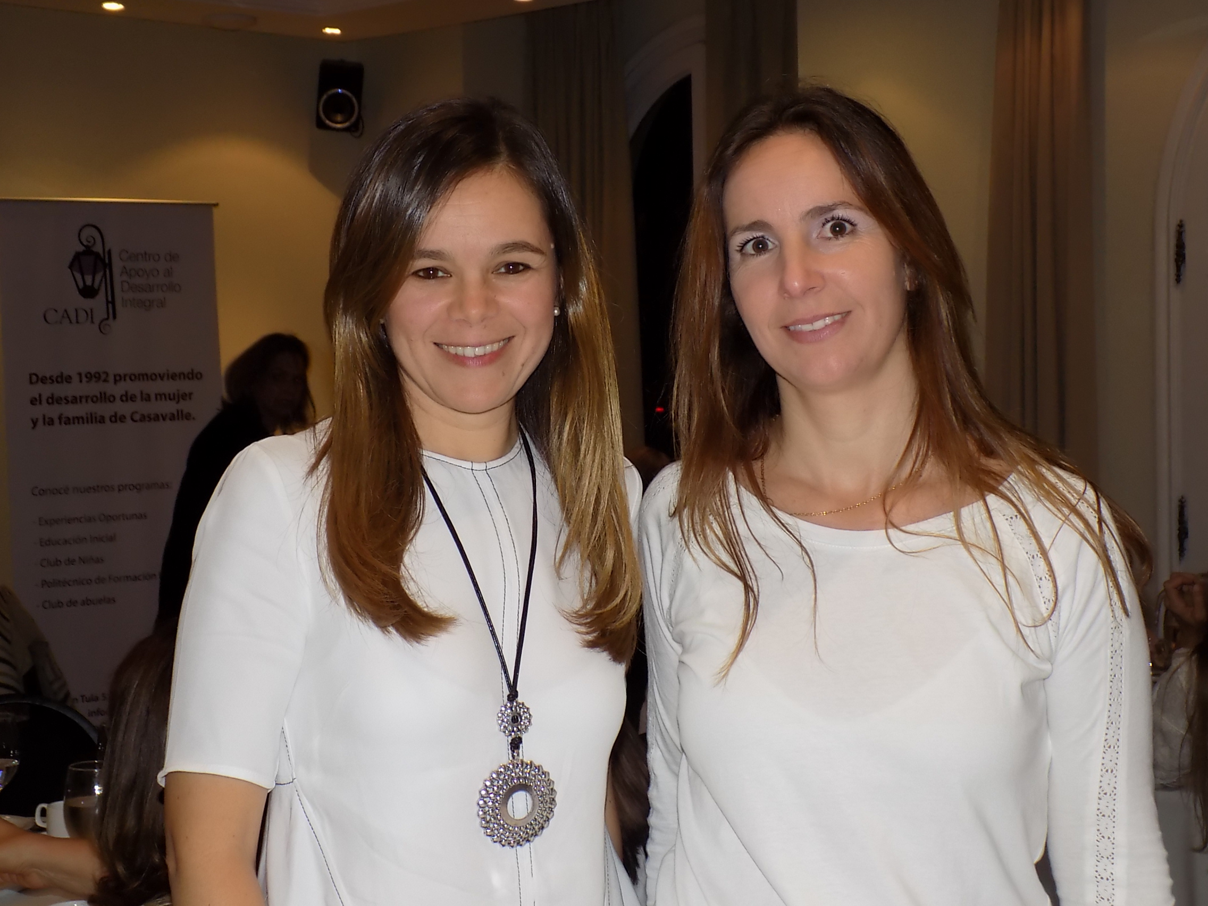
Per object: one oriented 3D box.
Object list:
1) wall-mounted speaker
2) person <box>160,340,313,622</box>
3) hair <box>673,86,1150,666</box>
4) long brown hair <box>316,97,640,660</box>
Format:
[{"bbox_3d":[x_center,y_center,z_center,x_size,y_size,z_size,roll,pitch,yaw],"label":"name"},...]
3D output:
[{"bbox_3d":[-1.140,-1.540,9.800,0.185,0.285,0.190,2,16,-4],"label":"wall-mounted speaker"},{"bbox_3d":[-1.020,0.420,6.630,0.480,1.540,0.340,-2,3,-30],"label":"person"},{"bbox_3d":[0.236,-0.055,1.740,0.345,0.440,0.250,0,3,16],"label":"hair"},{"bbox_3d":[-0.099,-0.058,1.800,0.250,0.440,0.240,-1,3,-2],"label":"long brown hair"}]

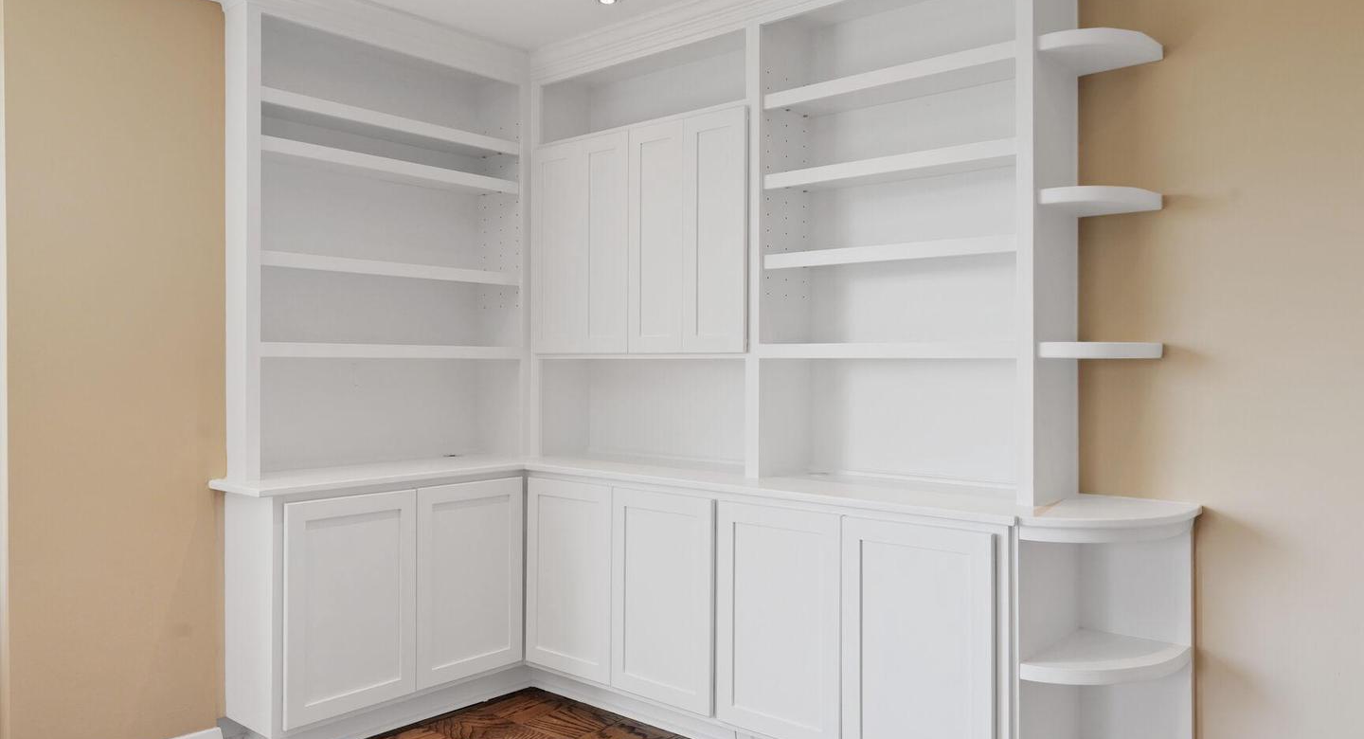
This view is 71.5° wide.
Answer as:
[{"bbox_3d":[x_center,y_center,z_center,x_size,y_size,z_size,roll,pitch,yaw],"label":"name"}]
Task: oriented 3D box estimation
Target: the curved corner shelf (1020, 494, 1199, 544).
[{"bbox_3d":[1.093,0.390,2.411,0.309,0.067,0.514,0,0,41],"label":"curved corner shelf"}]

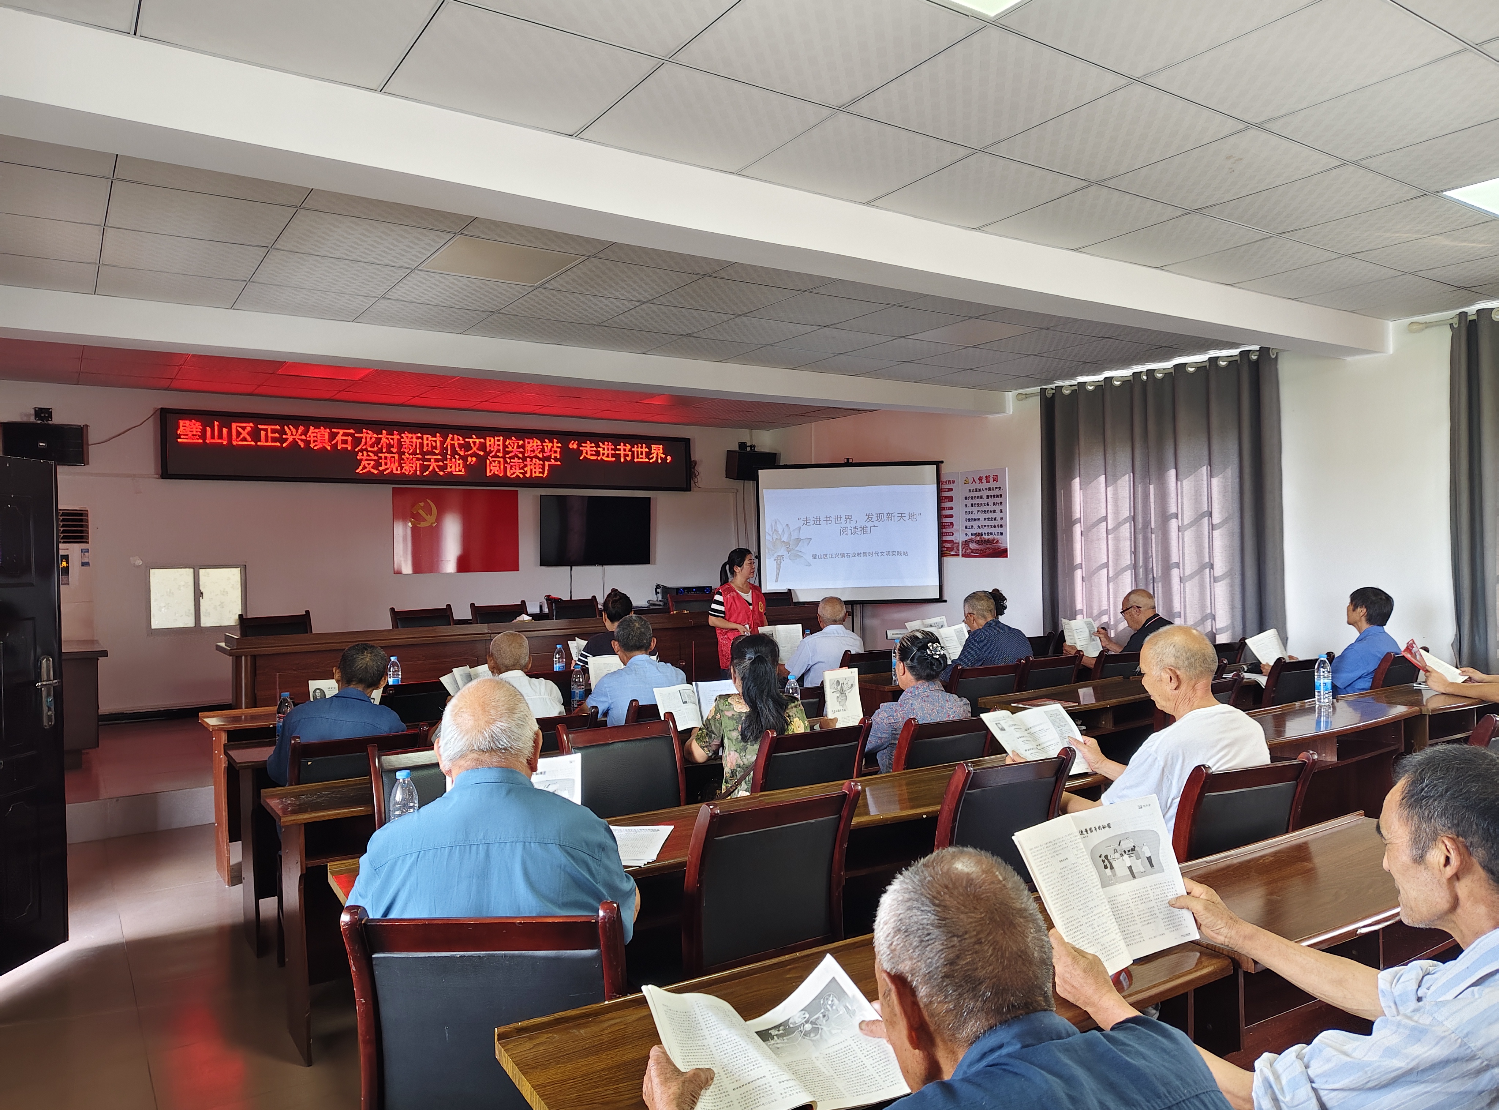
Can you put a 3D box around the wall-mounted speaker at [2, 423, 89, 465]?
[{"bbox_3d":[-5.283,-0.831,7.789,0.530,0.290,0.280,-1,0,-27],"label":"wall-mounted speaker"}]

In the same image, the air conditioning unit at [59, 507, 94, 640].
[{"bbox_3d":[-5.241,0.501,7.833,0.500,1.707,0.320,-1,0,-34],"label":"air conditioning unit"}]

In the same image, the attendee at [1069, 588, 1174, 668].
[{"bbox_3d":[2.248,0.812,6.284,0.780,1.210,0.520,-1,0,44],"label":"attendee"}]

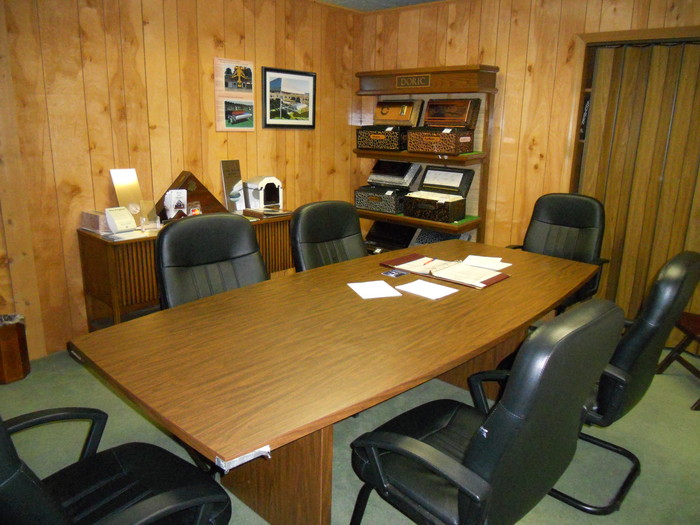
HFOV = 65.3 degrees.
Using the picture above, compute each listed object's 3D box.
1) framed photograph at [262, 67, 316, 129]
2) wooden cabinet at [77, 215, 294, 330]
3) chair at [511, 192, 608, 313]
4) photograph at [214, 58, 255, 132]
[{"bbox_3d":[-0.492,-1.358,4.564,0.028,0.468,0.595,13,19,38],"label":"framed photograph"},{"bbox_3d":[-1.047,0.078,3.949,0.456,0.757,1.536,13,19,38],"label":"wooden cabinet"},{"bbox_3d":[1.348,0.072,3.704,0.638,1.025,0.643,13,19,38],"label":"chair"},{"bbox_3d":[-0.865,-1.257,4.138,0.018,0.522,0.369,13,19,38],"label":"photograph"}]

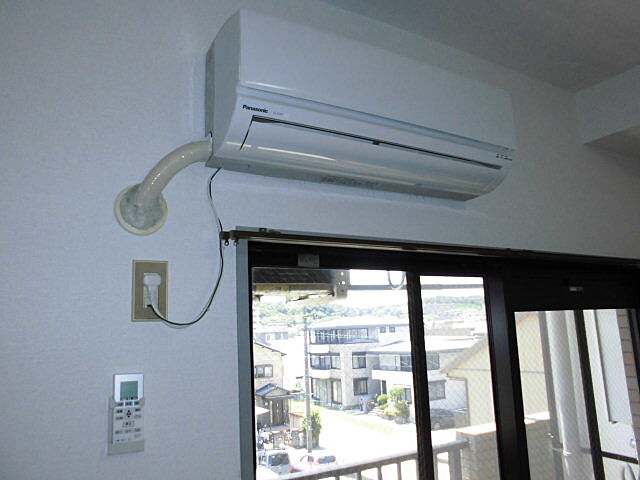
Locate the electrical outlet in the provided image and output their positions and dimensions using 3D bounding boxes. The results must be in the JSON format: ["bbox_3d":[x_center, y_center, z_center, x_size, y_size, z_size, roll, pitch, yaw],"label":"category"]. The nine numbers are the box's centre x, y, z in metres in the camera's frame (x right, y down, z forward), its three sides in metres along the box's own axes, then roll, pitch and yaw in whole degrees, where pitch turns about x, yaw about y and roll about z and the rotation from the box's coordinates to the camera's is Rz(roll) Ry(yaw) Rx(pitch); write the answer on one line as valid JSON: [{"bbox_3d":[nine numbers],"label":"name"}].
[{"bbox_3d":[-0.332,0.101,0.947,0.070,0.120,0.015,4,-11,-32],"label":"electrical outlet"}]

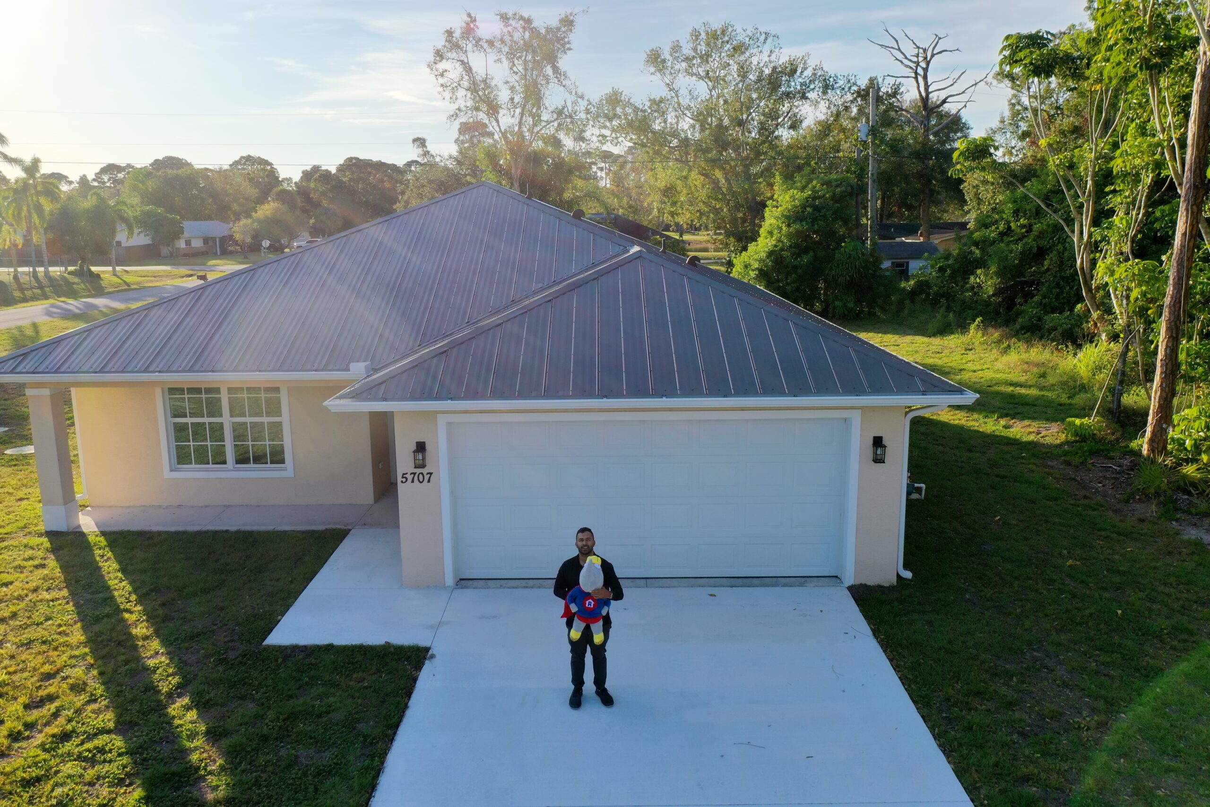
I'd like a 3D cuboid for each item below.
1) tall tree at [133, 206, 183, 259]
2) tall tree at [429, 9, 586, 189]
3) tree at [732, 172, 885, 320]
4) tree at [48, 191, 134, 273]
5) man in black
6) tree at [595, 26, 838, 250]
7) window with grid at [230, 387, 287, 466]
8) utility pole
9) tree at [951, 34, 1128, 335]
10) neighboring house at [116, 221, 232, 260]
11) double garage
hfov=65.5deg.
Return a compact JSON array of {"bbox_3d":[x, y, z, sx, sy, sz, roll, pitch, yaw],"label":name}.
[{"bbox_3d":[-61.678,-23.600,130.151,6.900,7.100,6.300,-1,11,1],"label":"tall tree"},{"bbox_3d":[-4.515,-11.207,44.715,7.142,14.099,6.428,-1,11,1],"label":"tall tree"},{"bbox_3d":[9.565,-7.495,44.578,6.800,6.720,5.500,-1,11,1],"label":"tree"},{"bbox_3d":[-46.507,-15.536,86.006,7.486,7.671,7.092,-1,11,1],"label":"tree"},{"bbox_3d":[-0.158,2.009,8.754,0.650,1.750,0.450,-1,11,1],"label":"man in black"},{"bbox_3d":[5.783,-12.395,49.491,12.322,14.349,10.843,-1,11,1],"label":"tree"},{"bbox_3d":[-5.442,0.301,14.548,0.950,1.530,0.120,-1,11,1],"label":"window with grid"},{"bbox_3d":[13.272,-10.197,46.753,0.420,11.100,0.420,-1,11,1],"label":"utility pole"},{"bbox_3d":[15.868,-7.818,34.347,6.100,11.050,5.300,-1,11,1],"label":"tree"},{"bbox_3d":[-55.750,-21.581,125.153,15.108,4.600,9.000,-1,11,1],"label":"neighboring house"},{"bbox_3d":[0.534,1.182,11.538,5.080,2.205,0.200,-1,11,1],"label":"double garage"}]

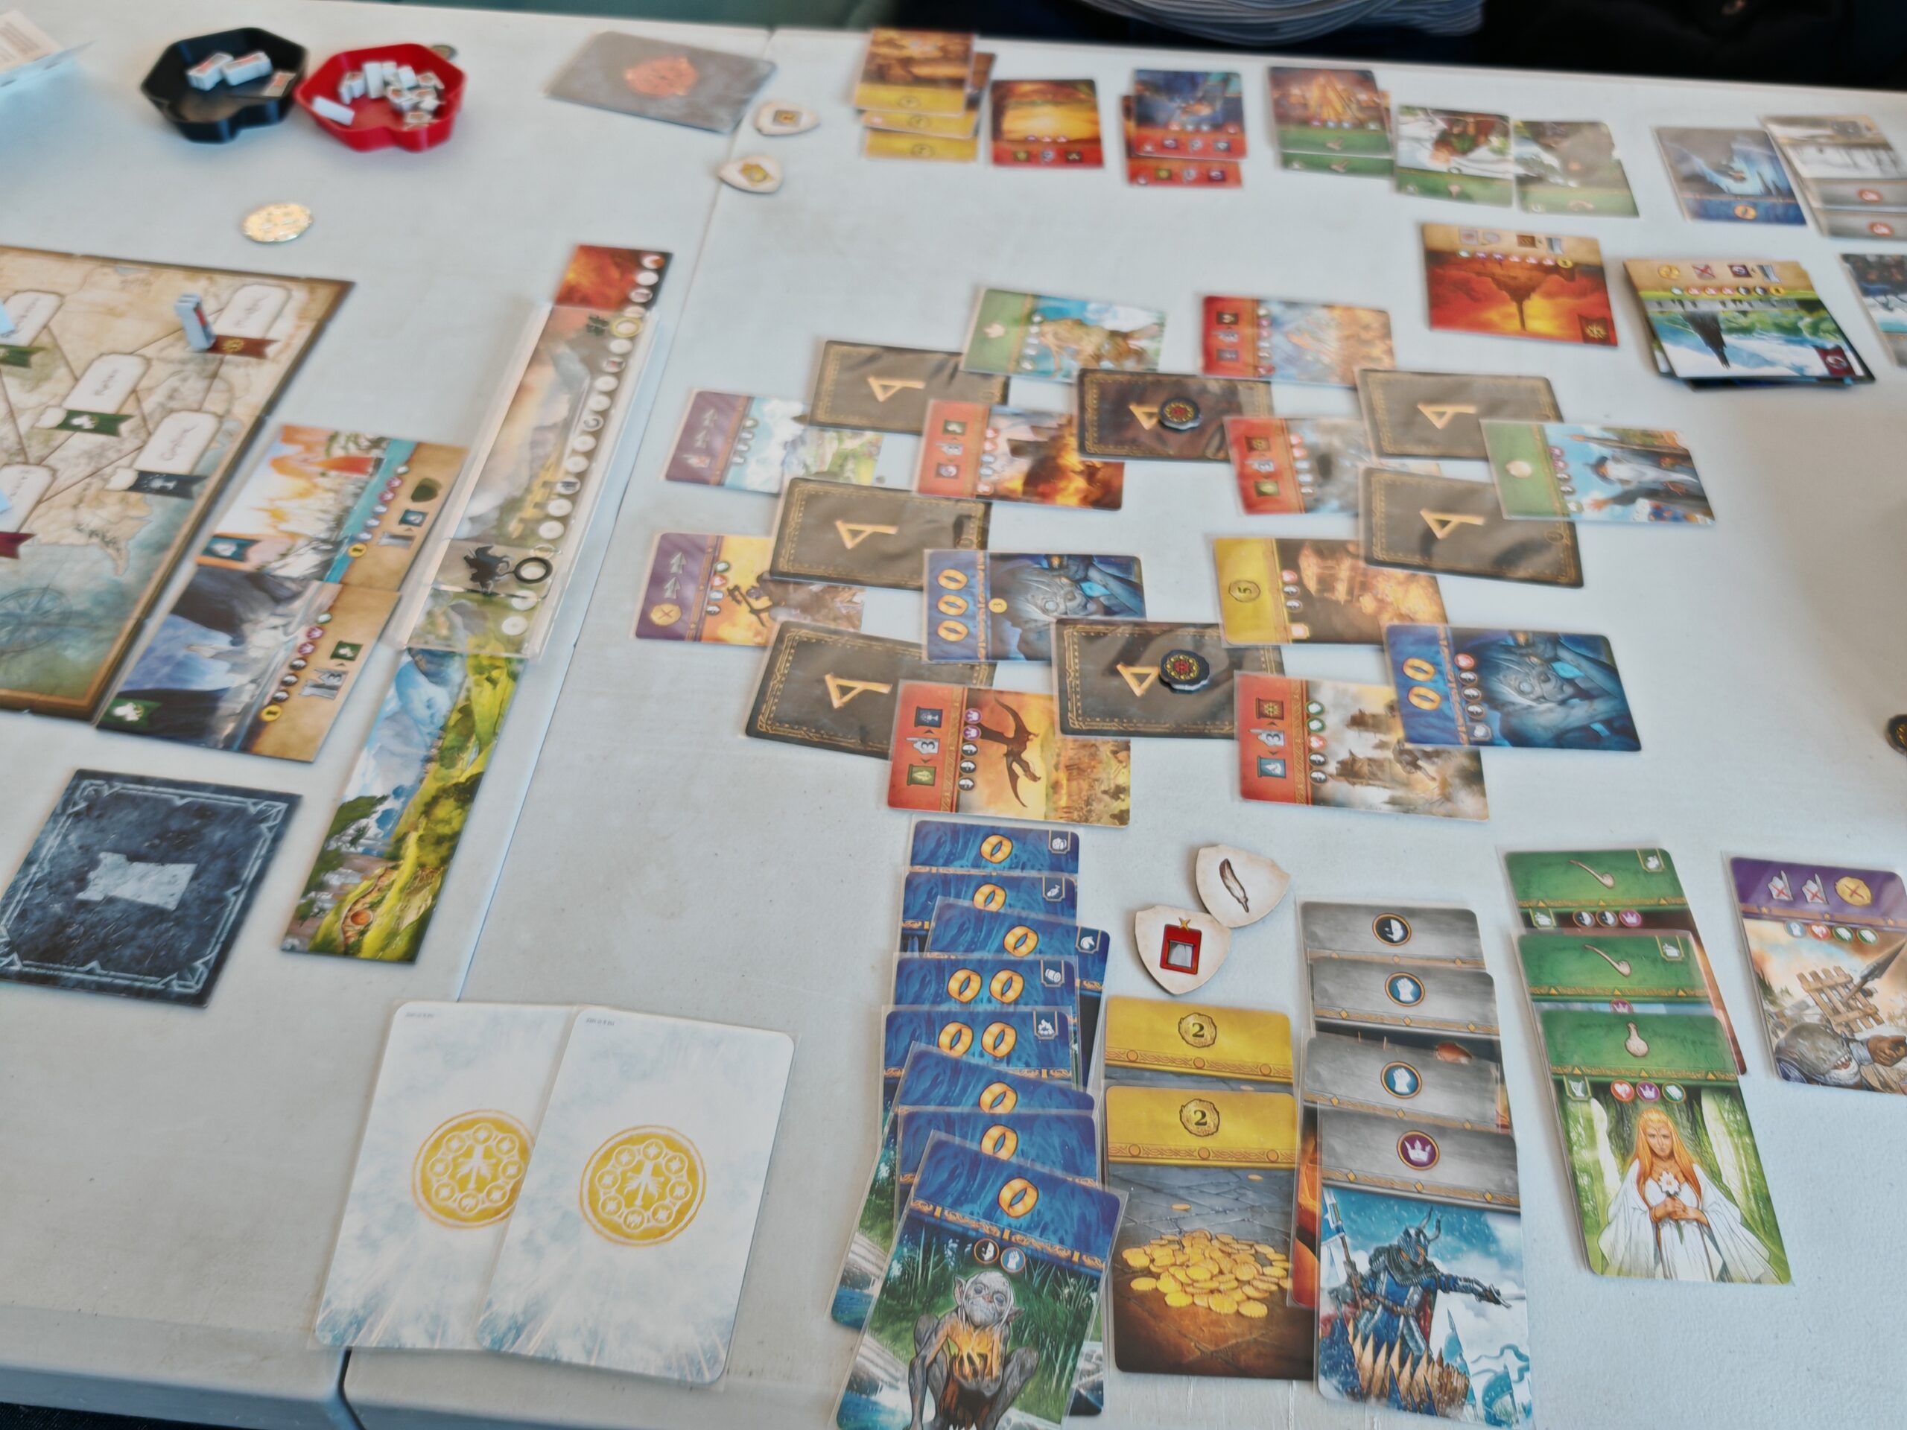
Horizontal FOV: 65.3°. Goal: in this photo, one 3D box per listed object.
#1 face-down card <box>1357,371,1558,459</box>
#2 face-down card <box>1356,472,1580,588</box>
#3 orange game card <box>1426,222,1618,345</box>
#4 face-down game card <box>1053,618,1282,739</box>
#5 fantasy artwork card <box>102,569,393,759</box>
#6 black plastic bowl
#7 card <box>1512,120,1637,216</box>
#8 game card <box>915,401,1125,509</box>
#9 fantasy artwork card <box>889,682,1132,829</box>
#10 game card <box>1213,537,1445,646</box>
[{"bbox_3d":[0.177,-0.103,0.514,0.069,0.001,0.046,2,53,1],"label":"face-down card"},{"bbox_3d":[0.200,-0.074,0.575,0.080,0.001,0.054,7,53,5],"label":"face-down card"},{"bbox_3d":[0.252,-0.194,0.664,0.079,0.002,0.077,6,53,5],"label":"orange game card"},{"bbox_3d":[0.068,-0.011,0.460,0.071,0.002,0.047,2,53,1],"label":"face-down game card"},{"bbox_3d":[-0.209,-0.017,0.444,0.066,0.002,0.066,8,53,5],"label":"fantasy artwork card"},{"bbox_3d":[-0.360,-0.312,0.746,0.079,0.019,0.086,-23,56,-16],"label":"black plastic bowl"},{"bbox_3d":[0.259,-0.231,0.628,0.047,0.002,0.071,3,53,3],"label":"card"},{"bbox_3d":[0.029,-0.105,0.599,0.080,0.001,0.054,5,53,4],"label":"game card"},{"bbox_3d":[0.018,0.012,0.442,0.071,0.002,0.047,4,53,3],"label":"fantasy artwork card"},{"bbox_3d":[0.122,-0.040,0.482,0.071,0.002,0.047,1,53,1],"label":"game card"}]

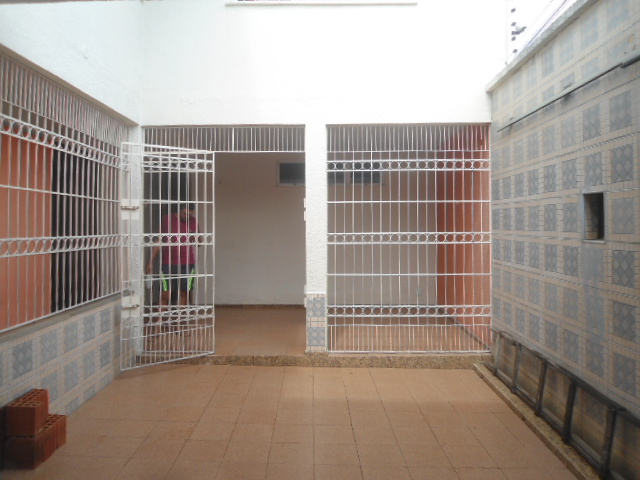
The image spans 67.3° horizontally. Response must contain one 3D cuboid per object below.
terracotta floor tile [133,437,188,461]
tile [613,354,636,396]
[{"bbox_3d":[-1.091,1.430,3.264,0.300,0.012,0.300,1,2,-1],"label":"terracotta floor tile"},{"bbox_3d":[1.781,0.778,2.806,0.010,0.203,0.203,0,1,1],"label":"tile"}]

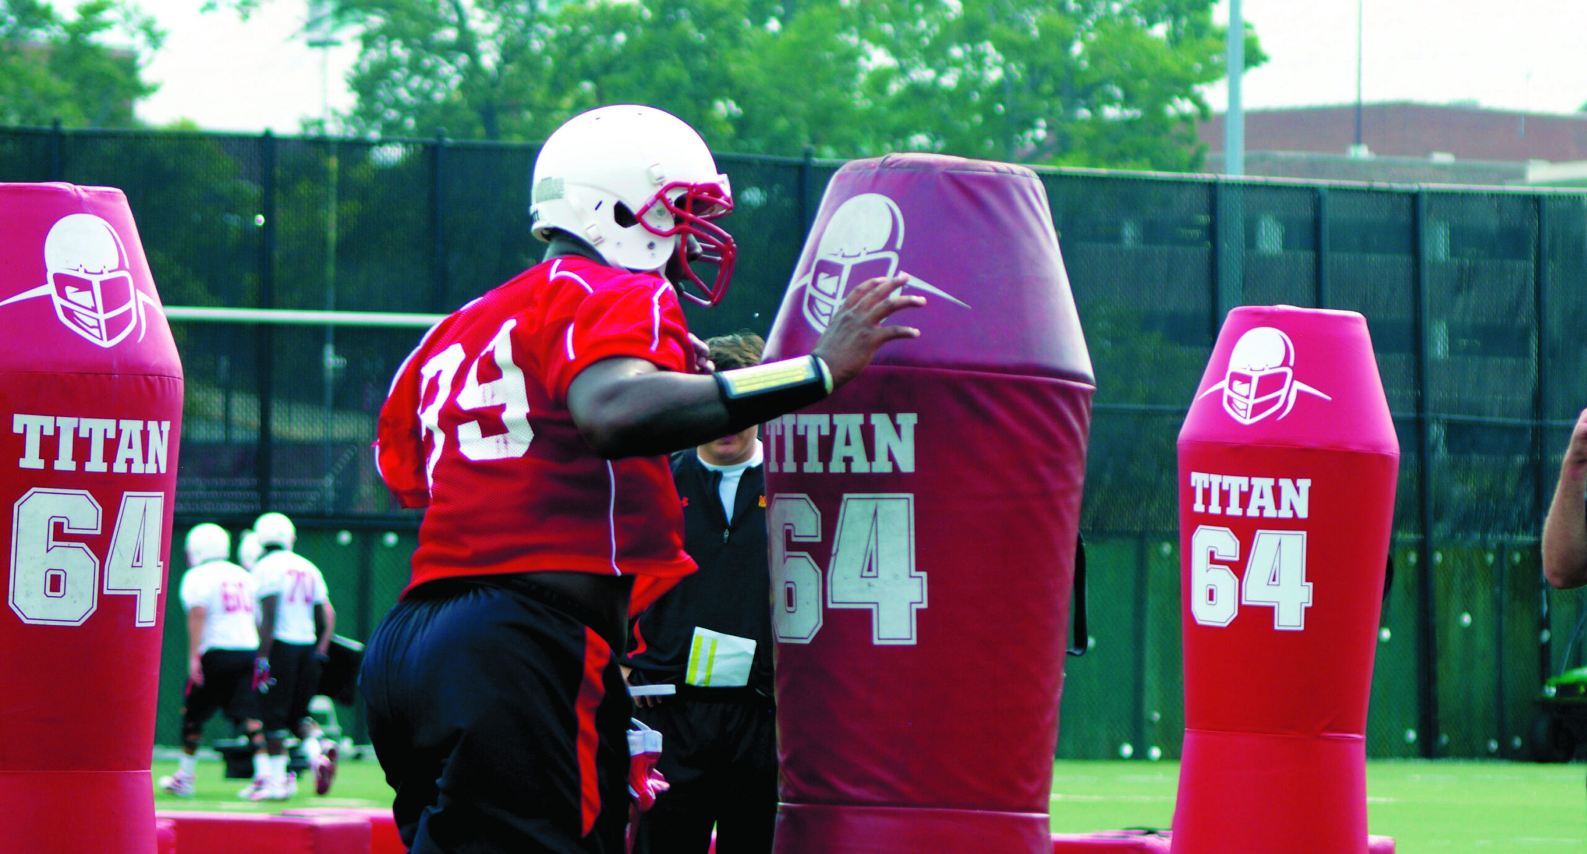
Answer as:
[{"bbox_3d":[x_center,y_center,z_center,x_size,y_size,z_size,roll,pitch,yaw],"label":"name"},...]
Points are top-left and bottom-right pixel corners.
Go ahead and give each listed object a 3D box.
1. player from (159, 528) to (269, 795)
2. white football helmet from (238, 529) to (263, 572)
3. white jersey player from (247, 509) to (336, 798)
[{"bbox_3d":[-3.829,1.544,51.500,0.640,1.800,0.750,2,-2,-42],"label":"player"},{"bbox_3d":[-3.637,0.843,53.000,0.250,0.270,0.320,2,-2,-38],"label":"white football helmet"},{"bbox_3d":[-3.313,1.515,51.500,0.620,1.890,0.720,2,-2,-27],"label":"white jersey player"}]

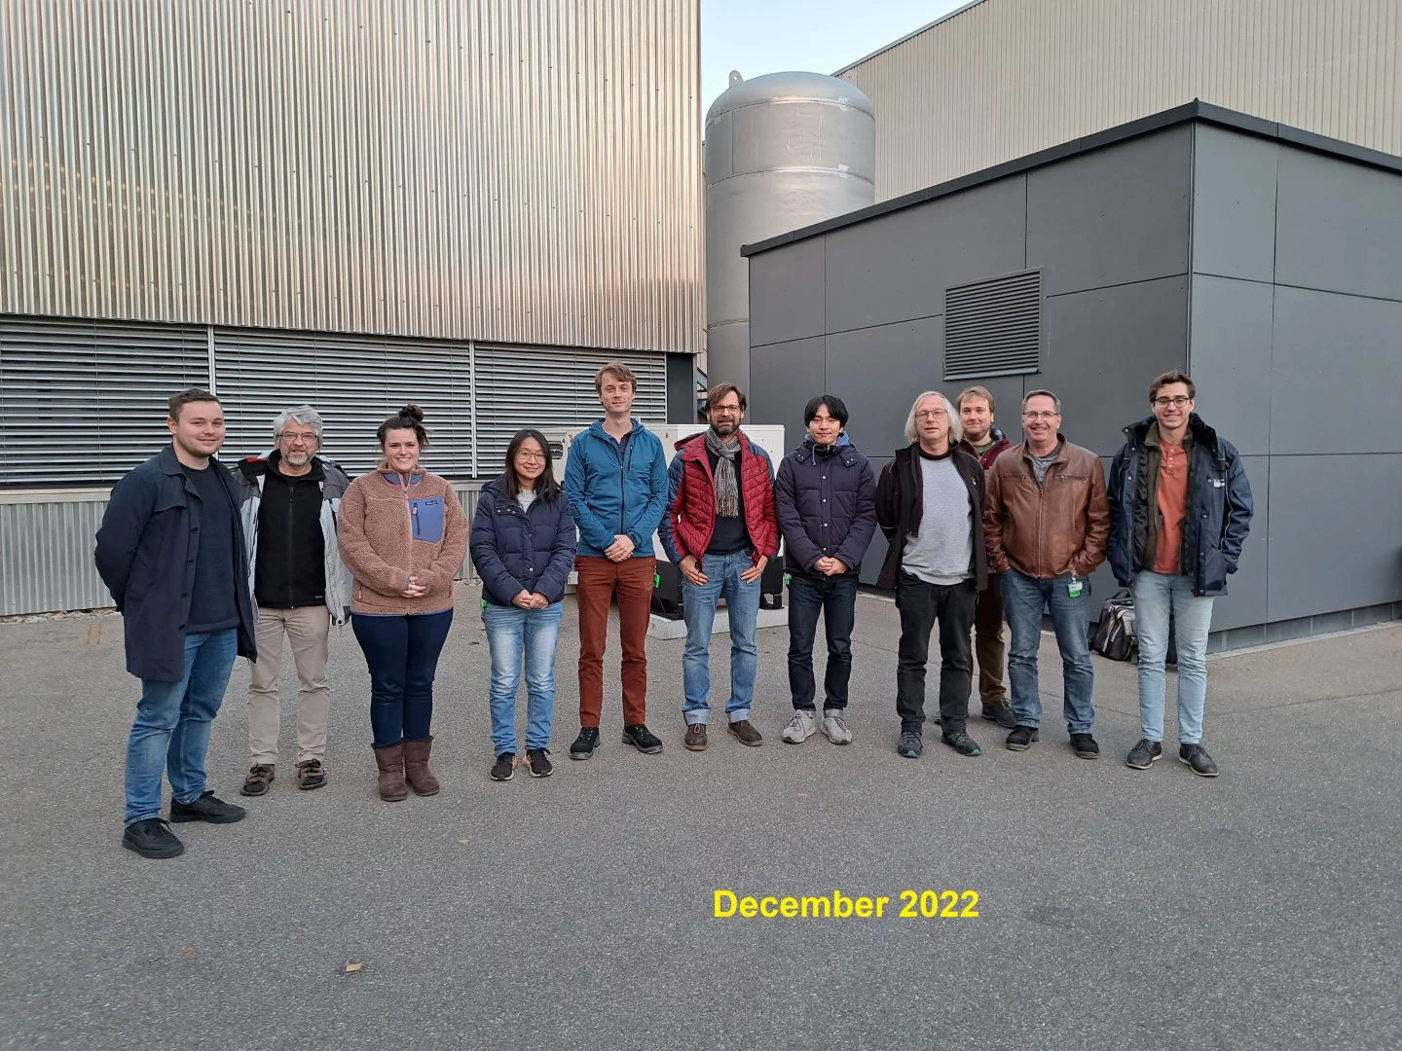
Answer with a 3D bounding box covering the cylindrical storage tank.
[{"bbox_3d":[1.325,-3.079,14.342,2.446,6.700,2.446,0,4,5],"label":"cylindrical storage tank"}]

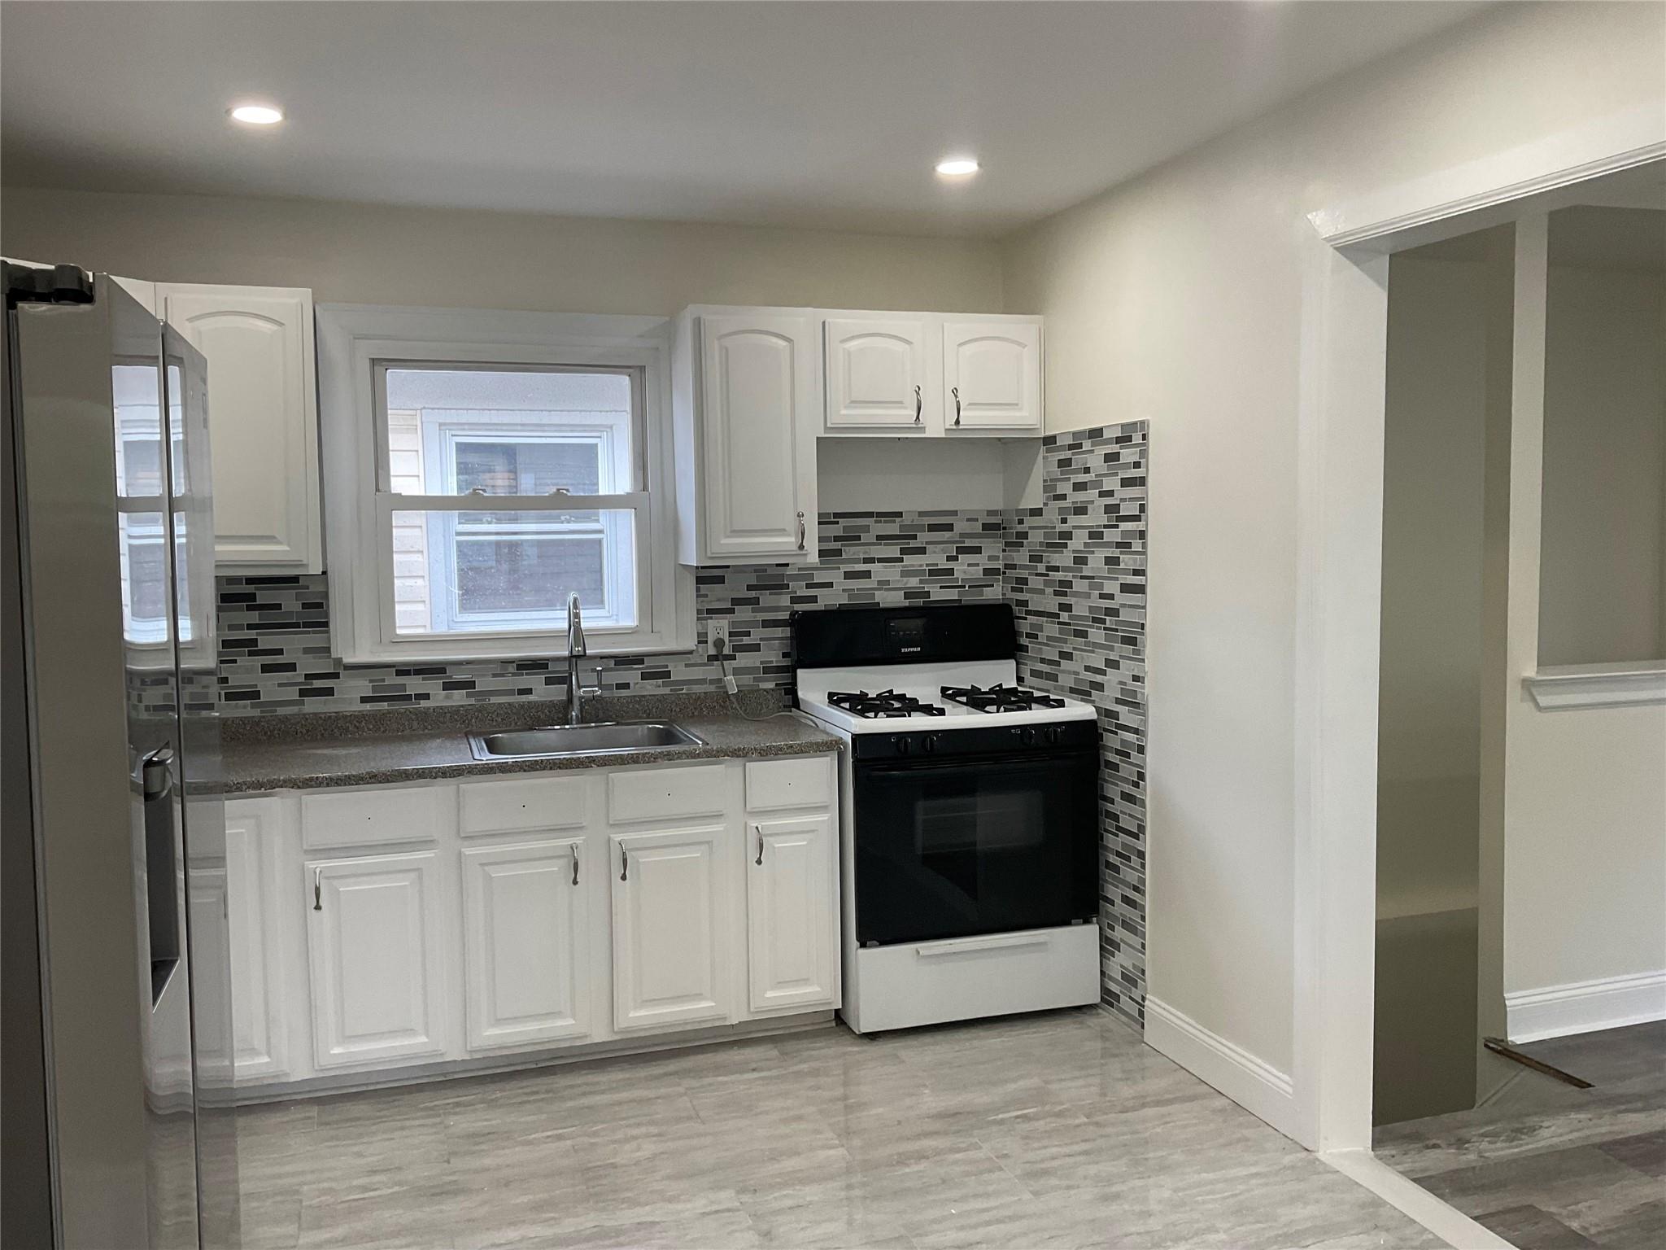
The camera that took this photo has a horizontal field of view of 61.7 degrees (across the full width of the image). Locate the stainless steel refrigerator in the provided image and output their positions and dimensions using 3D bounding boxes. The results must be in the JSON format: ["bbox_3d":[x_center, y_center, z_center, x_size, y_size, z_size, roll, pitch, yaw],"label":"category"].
[{"bbox_3d":[-1.338,0.448,1.966,0.800,1.760,0.910,-2,4,-17],"label":"stainless steel refrigerator"}]

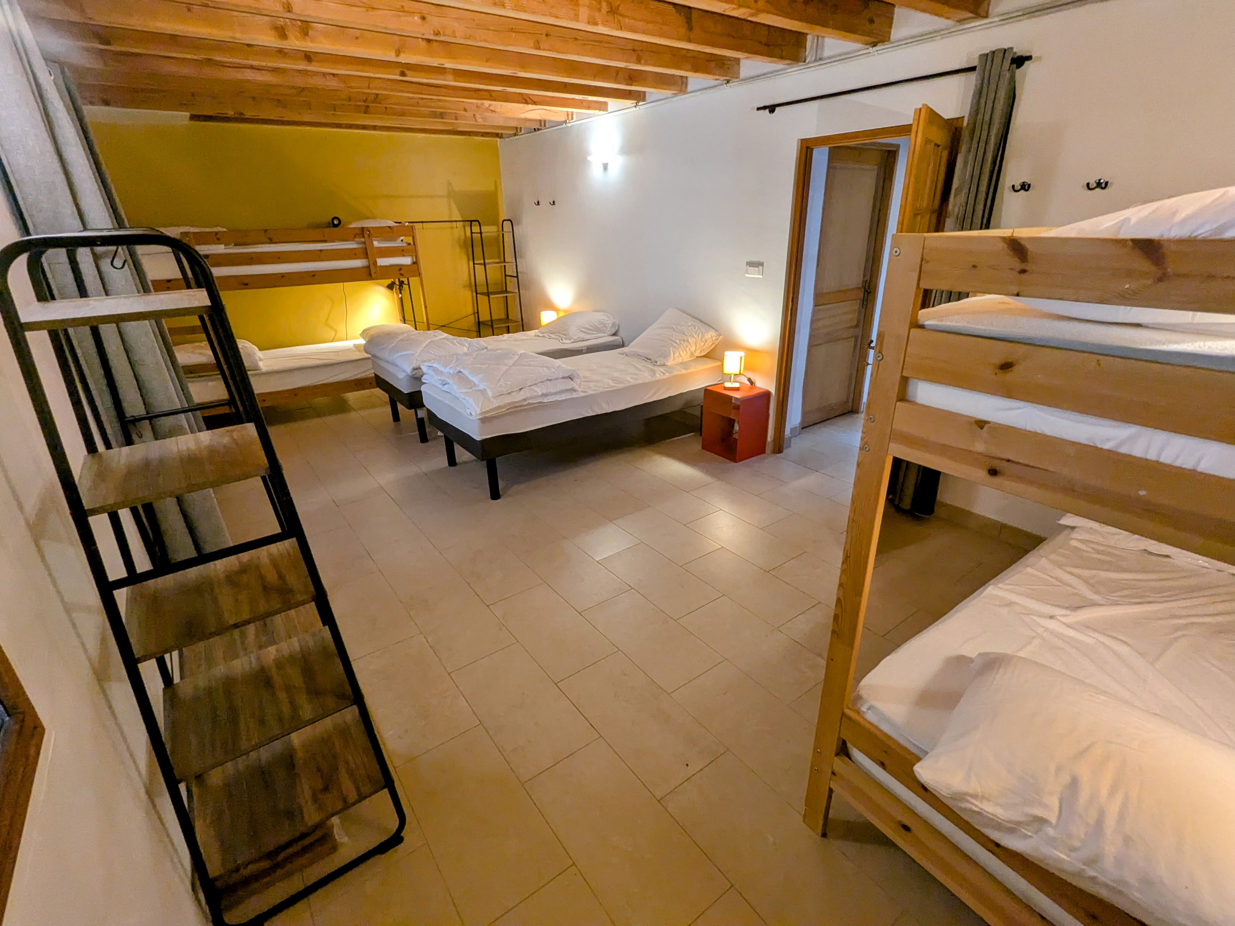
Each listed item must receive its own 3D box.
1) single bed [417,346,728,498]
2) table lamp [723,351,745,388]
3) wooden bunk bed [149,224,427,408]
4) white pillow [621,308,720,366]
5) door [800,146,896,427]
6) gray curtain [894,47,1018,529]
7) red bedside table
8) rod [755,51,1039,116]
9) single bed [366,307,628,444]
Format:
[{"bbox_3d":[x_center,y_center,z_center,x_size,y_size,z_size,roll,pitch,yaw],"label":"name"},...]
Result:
[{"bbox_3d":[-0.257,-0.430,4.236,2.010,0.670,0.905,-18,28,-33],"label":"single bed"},{"bbox_3d":[0.815,-0.652,4.010,0.140,0.270,0.125,3,24,11],"label":"table lamp"},{"bbox_3d":[-2.886,-1.270,5.174,2.050,1.580,0.950,-18,28,-33],"label":"wooden bunk bed"},{"bbox_3d":[0.393,-0.950,4.415,0.560,0.140,0.580,-37,42,-17],"label":"white pillow"},{"bbox_3d":[1.726,-1.291,4.391,0.730,2.030,0.045,-18,28,-33],"label":"door"},{"bbox_3d":[1.678,-0.738,2.880,0.130,2.230,0.240,-18,28,-33],"label":"gray curtain"},{"bbox_3d":[0.856,-0.307,4.141,0.305,0.472,0.335,-18,28,-33],"label":"red bedside table"},{"bbox_3d":[1.315,-1.939,2.954,0.080,0.050,1.460,-18,28,-33],"label":"rod"},{"bbox_3d":[-1.004,-0.838,5.155,2.020,0.720,0.910,-18,28,-33],"label":"single bed"}]

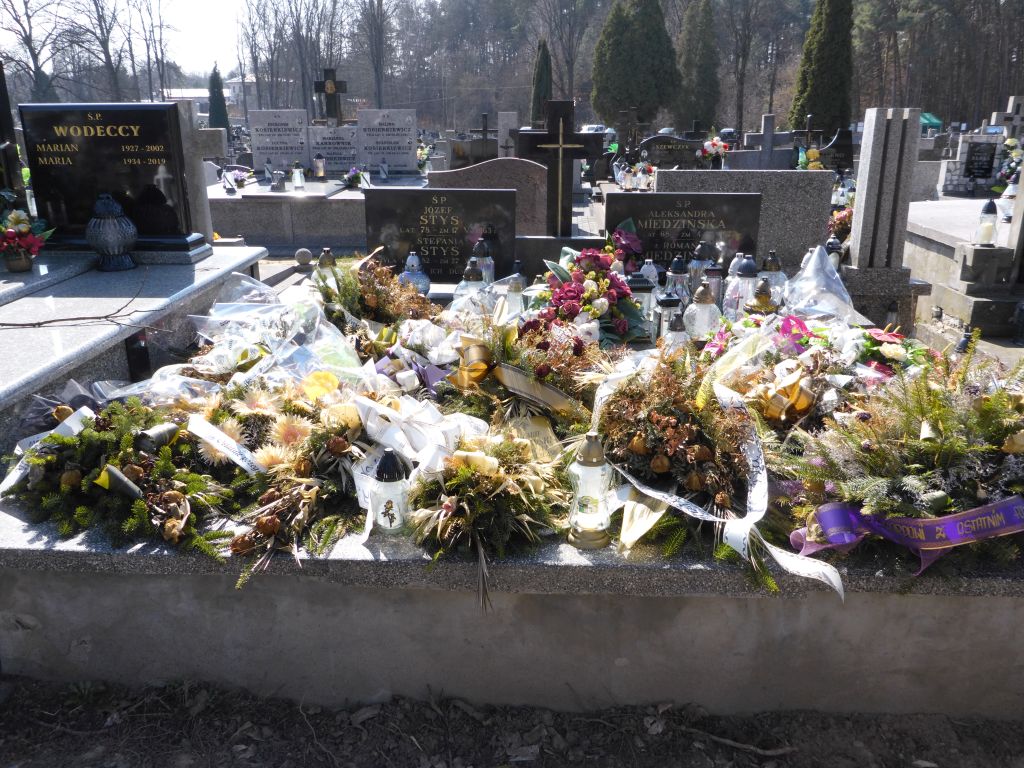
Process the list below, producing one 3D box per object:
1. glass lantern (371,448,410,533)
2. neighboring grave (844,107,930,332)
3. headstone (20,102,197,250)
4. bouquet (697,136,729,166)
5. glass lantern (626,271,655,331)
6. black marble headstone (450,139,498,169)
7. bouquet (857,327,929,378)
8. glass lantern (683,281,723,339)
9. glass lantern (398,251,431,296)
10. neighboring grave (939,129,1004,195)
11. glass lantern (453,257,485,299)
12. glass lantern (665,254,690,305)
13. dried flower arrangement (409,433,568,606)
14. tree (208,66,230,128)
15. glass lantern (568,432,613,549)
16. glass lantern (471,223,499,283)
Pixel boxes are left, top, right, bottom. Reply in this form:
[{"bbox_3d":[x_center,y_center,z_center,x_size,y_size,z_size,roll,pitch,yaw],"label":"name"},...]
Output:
[{"bbox_3d":[-0.346,0.295,2.340,0.094,0.230,0.094,2,18,6],"label":"glass lantern"},{"bbox_3d":[2.082,-0.910,4.650,0.420,1.200,0.360,2,18,8],"label":"neighboring grave"},{"bbox_3d":[-1.976,-1.035,4.150,0.780,0.705,0.200,1,18,2],"label":"headstone"},{"bbox_3d":[2.150,-2.474,8.900,0.320,0.370,0.290,2,18,6],"label":"bouquet"},{"bbox_3d":[0.552,-0.335,3.550,0.115,0.285,0.115,2,18,6],"label":"glass lantern"},{"bbox_3d":[-0.570,-3.441,12.500,0.730,0.540,0.130,2,18,5],"label":"black marble headstone"},{"bbox_3d":[1.651,-0.141,3.600,0.260,0.170,0.260,2,18,6],"label":"bouquet"},{"bbox_3d":[0.873,-0.341,3.800,0.175,0.260,0.175,0,17,0],"label":"glass lantern"},{"bbox_3d":[-0.481,-0.544,4.100,0.148,0.220,0.148,2,18,6],"label":"glass lantern"},{"bbox_3d":[4.867,-2.301,8.700,0.620,0.667,0.200,3,18,8],"label":"neighboring grave"},{"bbox_3d":[-0.176,-0.438,3.649,0.165,0.241,0.165,1,18,3],"label":"glass lantern"},{"bbox_3d":[0.791,-0.477,3.950,0.125,0.282,0.125,0,17,0],"label":"glass lantern"},{"bbox_3d":[-0.059,0.329,2.280,0.410,0.336,0.360,1,18,3],"label":"dried flower arrangement"},{"bbox_3d":[-11.721,-11.142,33.192,0.980,3.320,0.980,0,18,0],"label":"tree"},{"bbox_3d":[0.207,0.275,2.188,0.115,0.308,0.115,1,18,3],"label":"glass lantern"},{"bbox_3d":[-0.141,-0.584,4.000,0.120,0.255,0.120,0,17,0],"label":"glass lantern"}]

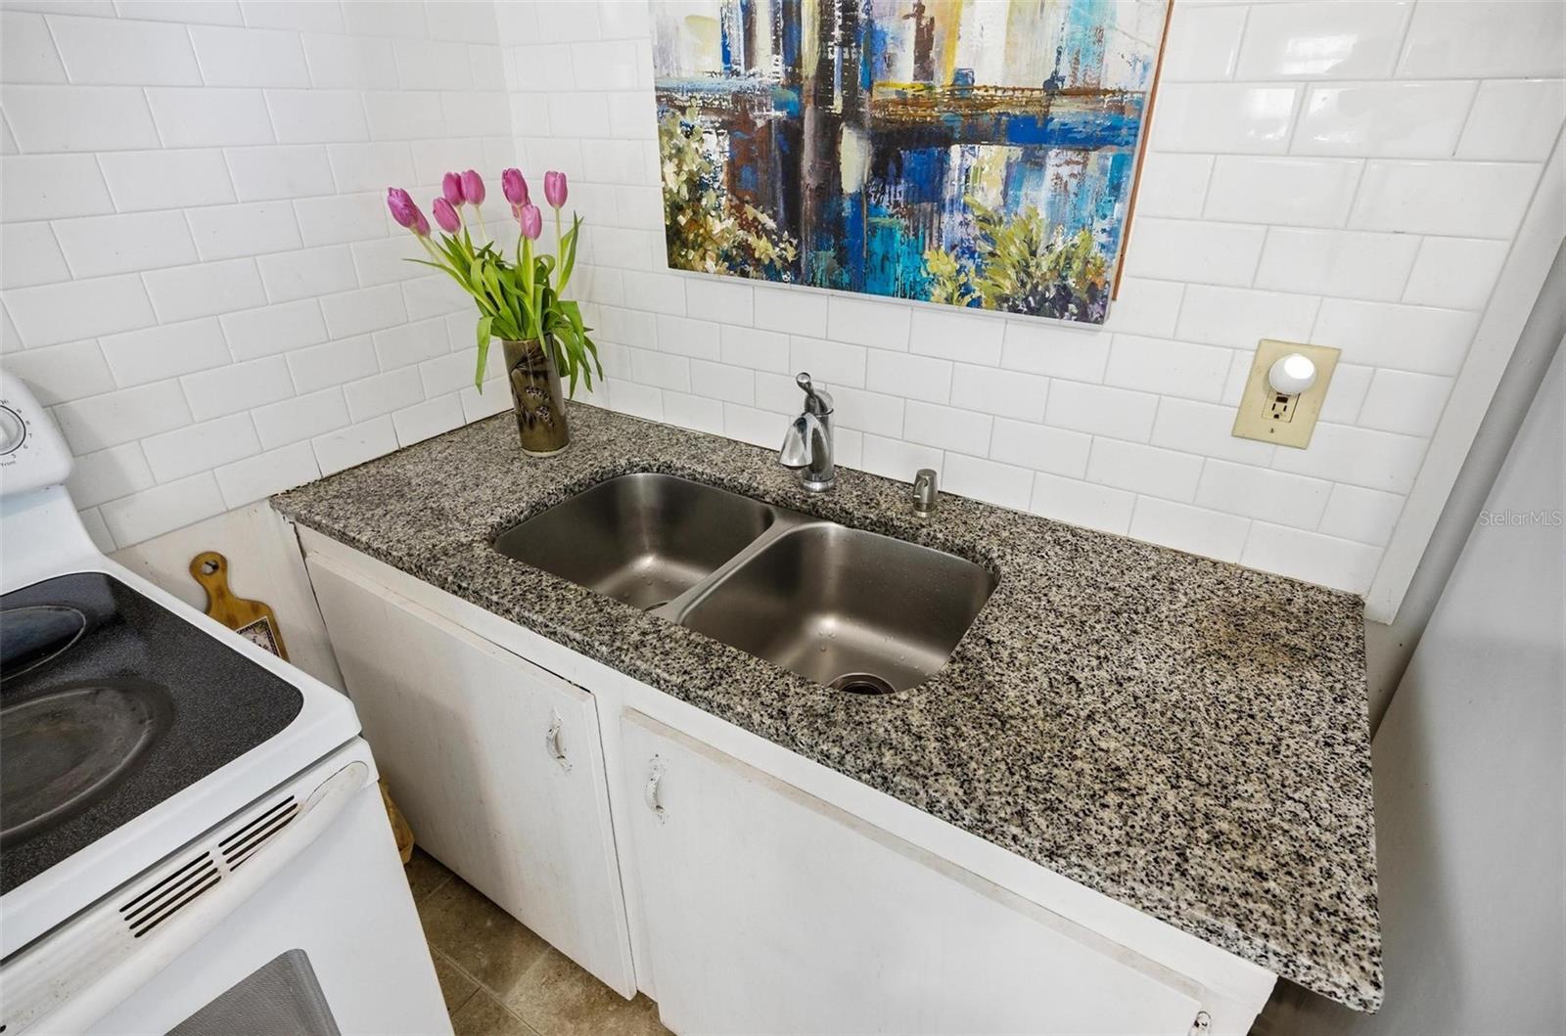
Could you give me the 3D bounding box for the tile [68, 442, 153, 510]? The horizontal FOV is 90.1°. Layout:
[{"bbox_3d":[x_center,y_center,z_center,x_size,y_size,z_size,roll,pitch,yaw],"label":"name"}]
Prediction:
[{"bbox_3d":[-0.998,-0.053,1.121,0.010,0.076,0.152,17,32,29],"label":"tile"}]

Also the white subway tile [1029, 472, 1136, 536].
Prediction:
[{"bbox_3d":[0.469,-0.025,1.226,0.152,0.075,0.010,16,32,28],"label":"white subway tile"}]

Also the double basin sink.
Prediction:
[{"bbox_3d":[-0.069,0.156,1.232,0.755,0.215,0.413,16,32,28],"label":"double basin sink"}]

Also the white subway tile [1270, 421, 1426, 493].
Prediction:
[{"bbox_3d":[0.730,-0.086,1.016,0.152,0.076,0.010,16,32,28],"label":"white subway tile"}]

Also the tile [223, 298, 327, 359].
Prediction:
[{"bbox_3d":[-0.827,-0.308,1.275,0.009,0.076,0.153,16,32,28],"label":"tile"}]

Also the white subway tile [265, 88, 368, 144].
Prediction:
[{"bbox_3d":[-0.739,-0.637,1.241,0.010,0.075,0.152,16,32,28],"label":"white subway tile"}]

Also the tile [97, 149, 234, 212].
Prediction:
[{"bbox_3d":[-0.869,-0.480,1.109,0.009,0.076,0.153,16,32,28],"label":"tile"}]

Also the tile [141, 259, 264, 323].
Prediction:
[{"bbox_3d":[-0.873,-0.347,1.186,0.009,0.075,0.155,16,32,28],"label":"tile"}]

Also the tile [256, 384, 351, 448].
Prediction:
[{"bbox_3d":[-0.831,-0.173,1.352,0.009,0.075,0.155,16,32,28],"label":"tile"}]

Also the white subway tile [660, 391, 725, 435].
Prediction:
[{"bbox_3d":[-0.181,-0.218,1.597,0.153,0.072,0.009,16,32,28],"label":"white subway tile"}]

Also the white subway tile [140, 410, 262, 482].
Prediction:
[{"bbox_3d":[-0.910,-0.113,1.230,0.009,0.076,0.153,16,32,28],"label":"white subway tile"}]

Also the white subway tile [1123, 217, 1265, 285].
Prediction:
[{"bbox_3d":[0.536,-0.346,1.016,0.152,0.076,0.010,16,32,28],"label":"white subway tile"}]

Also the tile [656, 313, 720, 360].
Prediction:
[{"bbox_3d":[-0.181,-0.353,1.527,0.153,0.075,0.009,16,32,28],"label":"tile"}]

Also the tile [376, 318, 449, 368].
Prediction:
[{"bbox_3d":[-0.710,-0.336,1.500,0.009,0.076,0.152,16,32,28],"label":"tile"}]

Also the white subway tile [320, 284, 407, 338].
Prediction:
[{"bbox_3d":[-0.739,-0.366,1.382,0.010,0.075,0.152,16,32,28],"label":"white subway tile"}]

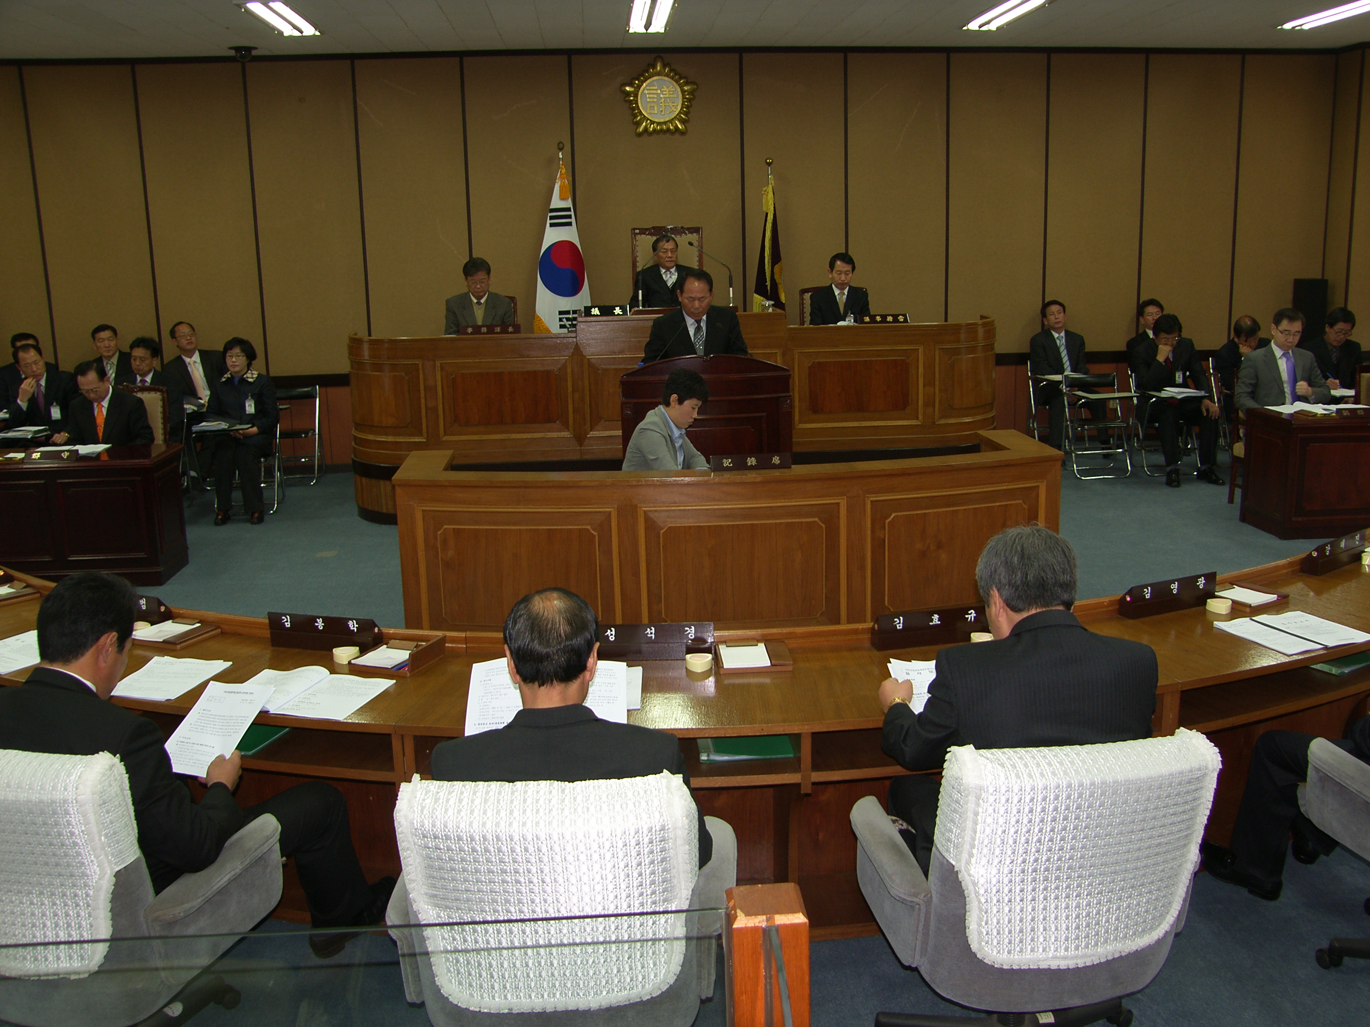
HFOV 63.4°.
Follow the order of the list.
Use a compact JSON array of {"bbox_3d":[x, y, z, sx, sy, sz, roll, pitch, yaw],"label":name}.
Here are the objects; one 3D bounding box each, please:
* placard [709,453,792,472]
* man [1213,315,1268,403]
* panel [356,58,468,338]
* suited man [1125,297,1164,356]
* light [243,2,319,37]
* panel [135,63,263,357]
[{"bbox_3d":[0.306,-0.253,5.282,0.385,0.085,0.060,-2,13,-4],"label":"placard"},{"bbox_3d":[4.543,-1.001,8.974,0.540,1.230,0.820,-1,12,1],"label":"man"},{"bbox_3d":[-2.263,-2.511,9.328,0.890,2.450,0.040,-2,13,-4],"label":"panel"},{"bbox_3d":[3.980,-1.164,9.421,0.520,1.300,0.800,-3,13,-5],"label":"suited man"},{"bbox_3d":[-2.869,-3.544,7.848,0.320,0.090,1.180,-2,13,-4],"label":"light"},{"bbox_3d":[-3.920,-2.345,9.013,0.830,2.500,0.060,-3,13,-5],"label":"panel"}]

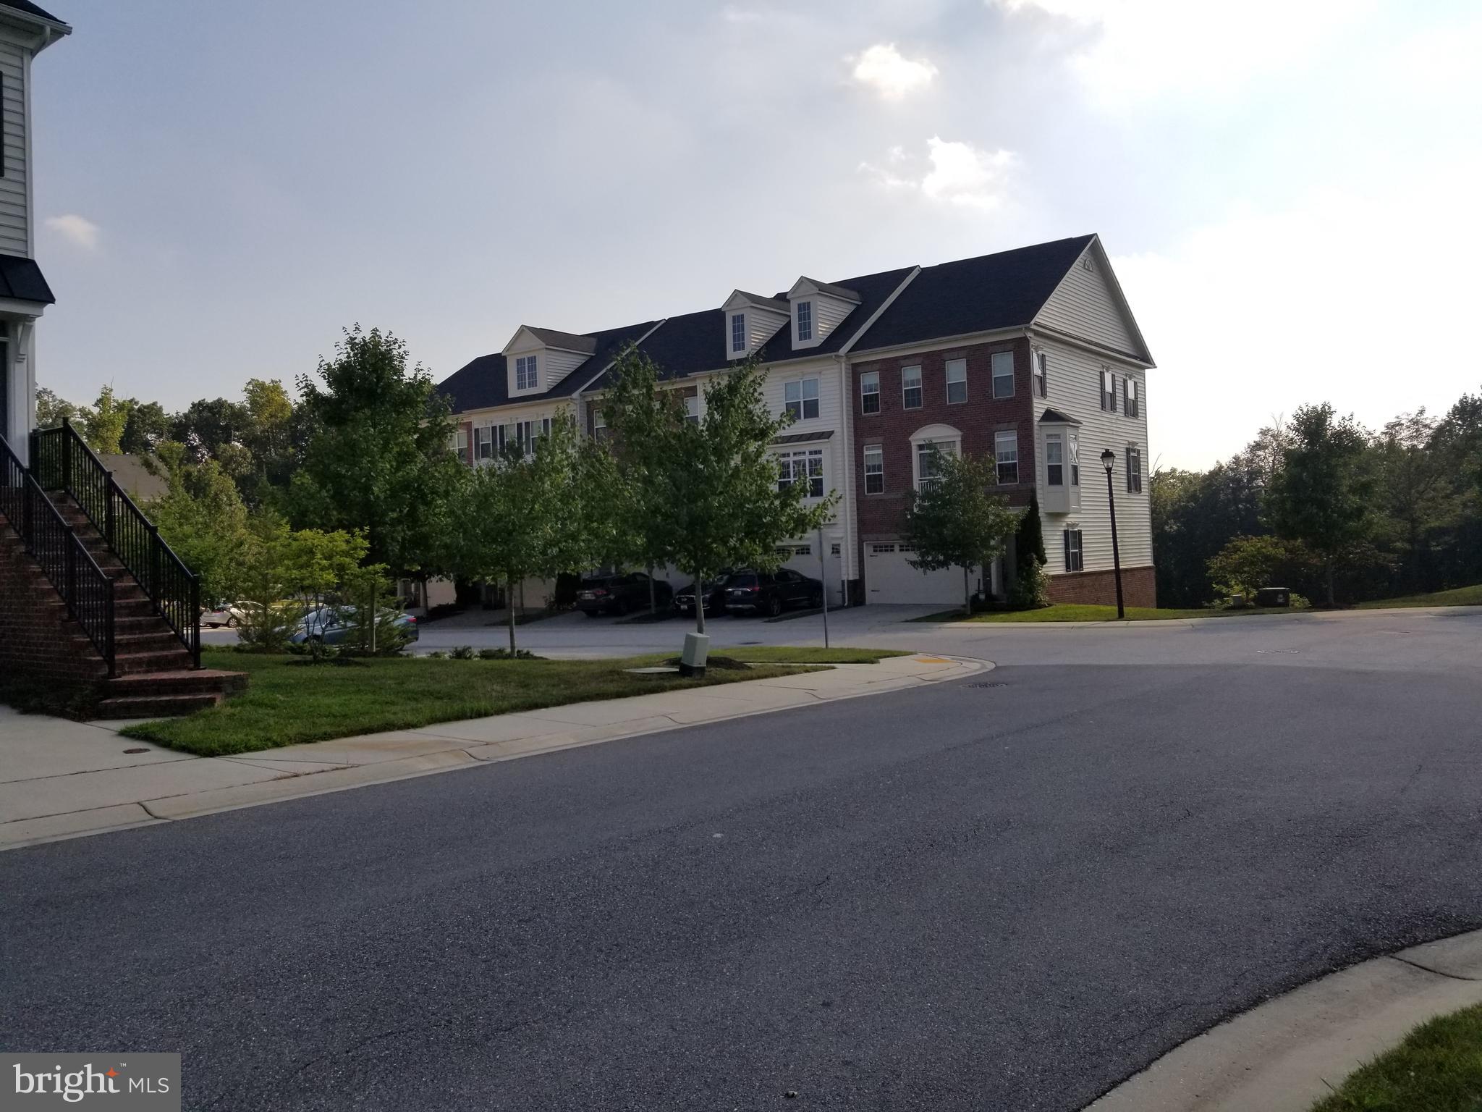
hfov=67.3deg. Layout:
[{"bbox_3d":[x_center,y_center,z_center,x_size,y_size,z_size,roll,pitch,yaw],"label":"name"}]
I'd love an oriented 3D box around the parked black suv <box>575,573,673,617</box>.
[{"bbox_3d":[-4.369,1.480,45.444,1.880,1.700,4.750,-2,2,31],"label":"parked black suv"}]

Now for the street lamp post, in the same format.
[{"bbox_3d":[10.506,-0.610,31.290,0.430,4.758,0.430,-5,0,38],"label":"street lamp post"}]

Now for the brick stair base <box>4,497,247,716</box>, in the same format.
[{"bbox_3d":[-7.181,0.410,12.174,5.346,2.396,1.238,-2,0,38],"label":"brick stair base"}]

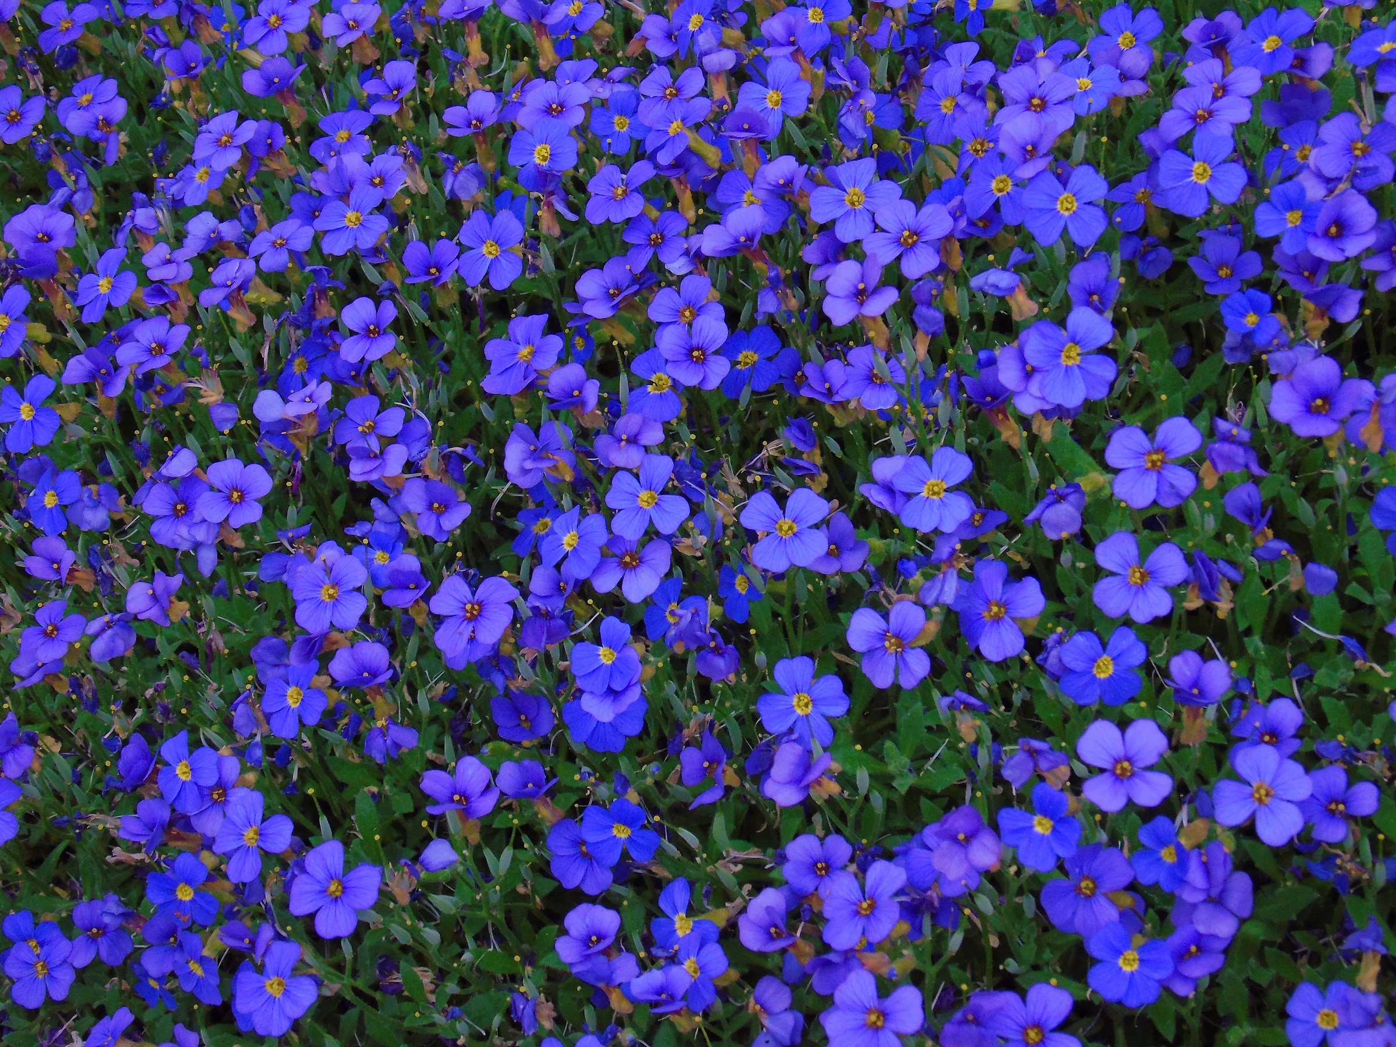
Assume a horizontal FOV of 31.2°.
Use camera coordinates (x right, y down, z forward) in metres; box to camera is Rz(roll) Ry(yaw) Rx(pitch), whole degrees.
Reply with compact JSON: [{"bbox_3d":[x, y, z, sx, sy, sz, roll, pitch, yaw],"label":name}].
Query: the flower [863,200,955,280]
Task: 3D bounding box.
[{"bbox_3d":[0.051,-0.068,0.600,0.021,0.008,0.020,0,66,0],"label":"flower"}]

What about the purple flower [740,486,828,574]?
[{"bbox_3d":[0.022,0.002,0.622,0.022,0.009,0.022,0,78,2],"label":"purple flower"}]

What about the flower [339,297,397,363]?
[{"bbox_3d":[-0.102,-0.060,0.779,0.018,0.009,0.021,0,73,2],"label":"flower"}]

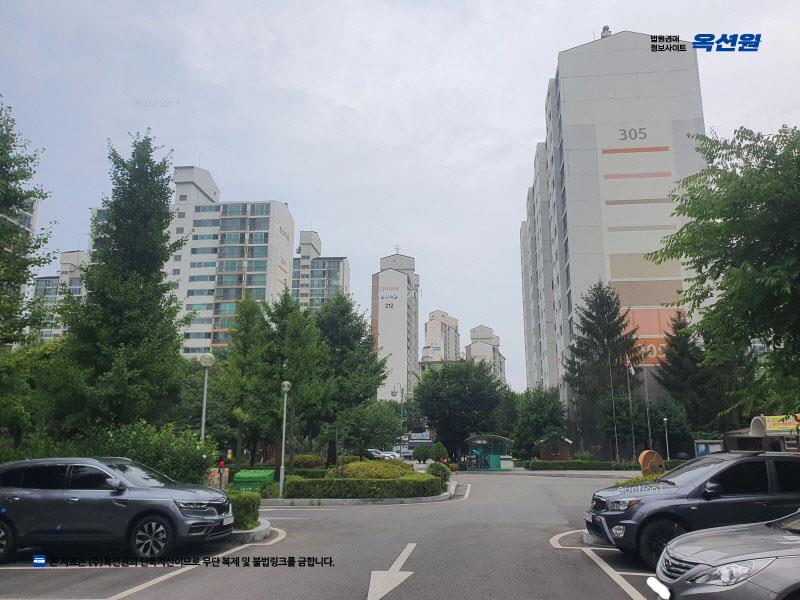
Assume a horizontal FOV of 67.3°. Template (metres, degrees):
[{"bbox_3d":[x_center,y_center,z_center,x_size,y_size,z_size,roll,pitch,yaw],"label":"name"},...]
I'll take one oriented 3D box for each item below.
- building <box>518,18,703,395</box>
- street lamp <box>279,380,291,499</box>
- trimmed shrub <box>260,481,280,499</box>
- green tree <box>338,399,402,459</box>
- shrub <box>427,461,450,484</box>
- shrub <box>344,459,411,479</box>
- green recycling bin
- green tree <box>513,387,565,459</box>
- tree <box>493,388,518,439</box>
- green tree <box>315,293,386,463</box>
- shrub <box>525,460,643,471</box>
[{"bbox_3d":[26.320,-0.796,82.424,14.600,44.600,50.000,-1,-14,6],"label":"building"},{"bbox_3d":[-3.938,4.709,20.430,0.360,3.857,0.360,0,-13,0],"label":"street lamp"},{"bbox_3d":[-3.962,5.797,18.391,0.670,0.490,0.750,-1,-14,6],"label":"trimmed shrub"},{"bbox_3d":[-1.369,6.641,28.431,3.000,3.869,3.000,0,-13,0],"label":"green tree"},{"bbox_3d":[1.711,7.556,26.111,1.000,0.998,1.000,0,-13,0],"label":"shrub"},{"bbox_3d":[-0.823,6.529,22.389,2.720,1.020,2.200,-1,-14,6],"label":"shrub"},{"bbox_3d":[-5.049,6.405,21.098,1.380,0.875,0.850,0,-13,2],"label":"green recycling bin"},{"bbox_3d":[12.101,11.122,52.384,4.550,6.950,4.550,-1,-14,6],"label":"green tree"},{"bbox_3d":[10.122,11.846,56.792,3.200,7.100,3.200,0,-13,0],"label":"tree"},{"bbox_3d":[-2.416,4.146,29.530,3.900,9.236,3.900,0,-13,0],"label":"green tree"},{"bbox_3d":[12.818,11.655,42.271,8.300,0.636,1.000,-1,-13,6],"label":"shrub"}]

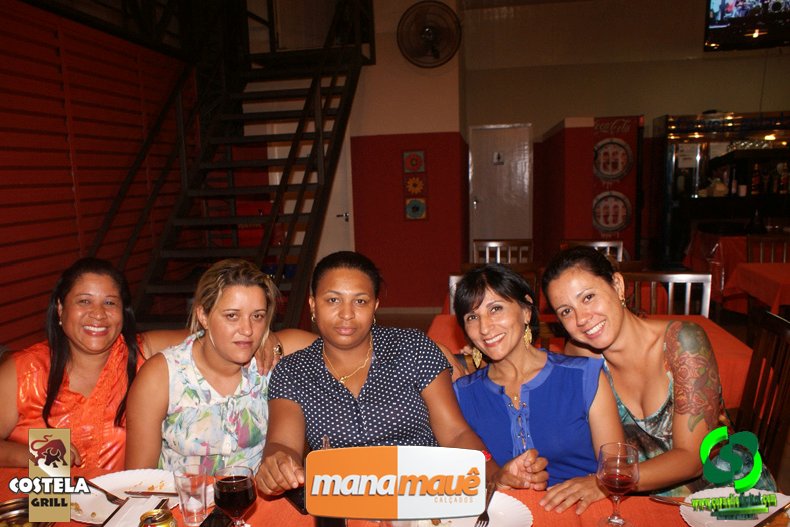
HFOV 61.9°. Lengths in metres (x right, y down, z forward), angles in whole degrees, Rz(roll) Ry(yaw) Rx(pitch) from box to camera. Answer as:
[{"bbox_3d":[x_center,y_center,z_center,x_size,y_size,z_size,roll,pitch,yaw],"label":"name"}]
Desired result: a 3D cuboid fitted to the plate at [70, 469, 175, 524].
[{"bbox_3d":[-0.555,0.482,1.365,0.240,0.025,0.240,-1,8,0],"label":"plate"}]

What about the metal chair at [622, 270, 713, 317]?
[{"bbox_3d":[1.326,0.555,3.075,0.440,0.950,0.490,0,8,6],"label":"metal chair"}]

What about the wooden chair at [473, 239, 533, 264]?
[{"bbox_3d":[0.779,0.329,4.664,0.440,0.950,0.490,0,8,6],"label":"wooden chair"}]

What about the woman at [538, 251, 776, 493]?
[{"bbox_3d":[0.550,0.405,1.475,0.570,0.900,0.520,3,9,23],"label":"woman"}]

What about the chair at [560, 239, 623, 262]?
[{"bbox_3d":[1.388,0.349,4.490,0.440,0.950,0.490,0,8,6],"label":"chair"}]

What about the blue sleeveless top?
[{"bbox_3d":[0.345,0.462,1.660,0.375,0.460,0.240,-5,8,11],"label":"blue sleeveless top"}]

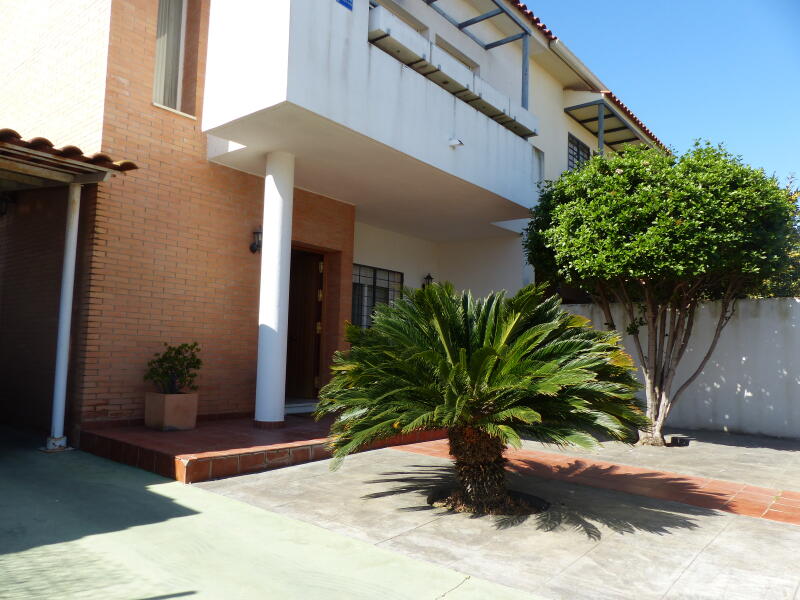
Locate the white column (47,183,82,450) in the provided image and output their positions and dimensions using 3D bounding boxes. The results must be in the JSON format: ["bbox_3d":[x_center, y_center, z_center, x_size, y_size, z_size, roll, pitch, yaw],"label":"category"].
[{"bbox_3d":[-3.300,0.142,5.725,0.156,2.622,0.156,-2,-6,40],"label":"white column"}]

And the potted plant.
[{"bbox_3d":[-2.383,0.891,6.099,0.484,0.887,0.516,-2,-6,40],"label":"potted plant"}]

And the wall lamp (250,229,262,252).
[{"bbox_3d":[-1.746,-0.747,7.204,0.226,0.328,0.193,-2,-6,40],"label":"wall lamp"}]

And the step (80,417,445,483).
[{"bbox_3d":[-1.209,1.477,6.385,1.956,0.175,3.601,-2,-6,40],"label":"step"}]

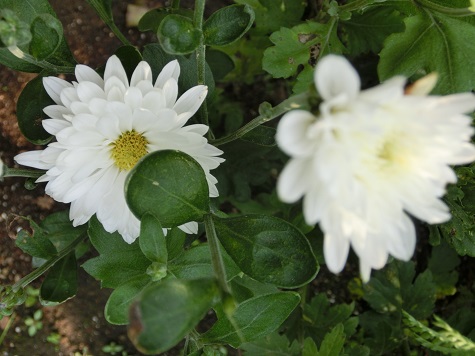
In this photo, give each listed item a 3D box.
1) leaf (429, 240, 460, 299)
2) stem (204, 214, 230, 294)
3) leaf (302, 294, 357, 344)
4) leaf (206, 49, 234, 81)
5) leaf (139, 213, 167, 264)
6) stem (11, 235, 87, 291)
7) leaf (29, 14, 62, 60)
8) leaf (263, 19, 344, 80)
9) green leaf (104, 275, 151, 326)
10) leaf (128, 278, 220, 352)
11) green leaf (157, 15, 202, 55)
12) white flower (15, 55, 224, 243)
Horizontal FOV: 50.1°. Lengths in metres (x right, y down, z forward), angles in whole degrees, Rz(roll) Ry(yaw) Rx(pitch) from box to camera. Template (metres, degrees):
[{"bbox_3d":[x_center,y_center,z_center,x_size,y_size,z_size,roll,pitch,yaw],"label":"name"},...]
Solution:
[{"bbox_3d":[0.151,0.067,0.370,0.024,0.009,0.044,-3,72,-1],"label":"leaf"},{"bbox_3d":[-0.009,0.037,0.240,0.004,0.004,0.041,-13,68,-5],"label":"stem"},{"bbox_3d":[0.053,0.080,0.290,0.029,0.011,0.030,18,74,5],"label":"leaf"},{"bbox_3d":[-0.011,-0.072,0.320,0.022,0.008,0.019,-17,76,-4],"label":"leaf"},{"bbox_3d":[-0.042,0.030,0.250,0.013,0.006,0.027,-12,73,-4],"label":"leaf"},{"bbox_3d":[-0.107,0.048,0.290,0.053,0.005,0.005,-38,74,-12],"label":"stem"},{"bbox_3d":[-0.068,-0.050,0.180,0.012,0.007,0.016,11,95,-7],"label":"leaf"},{"bbox_3d":[0.033,-0.062,0.250,0.039,0.012,0.030,-23,80,-4],"label":"leaf"},{"bbox_3d":[-0.042,0.048,0.200,0.023,0.008,0.014,-44,82,-8],"label":"green leaf"},{"bbox_3d":[-0.019,0.040,0.150,0.029,0.009,0.017,-37,81,-7],"label":"leaf"},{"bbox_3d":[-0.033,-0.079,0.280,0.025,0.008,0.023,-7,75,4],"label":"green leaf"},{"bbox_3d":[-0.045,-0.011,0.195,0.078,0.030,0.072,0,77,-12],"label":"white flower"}]

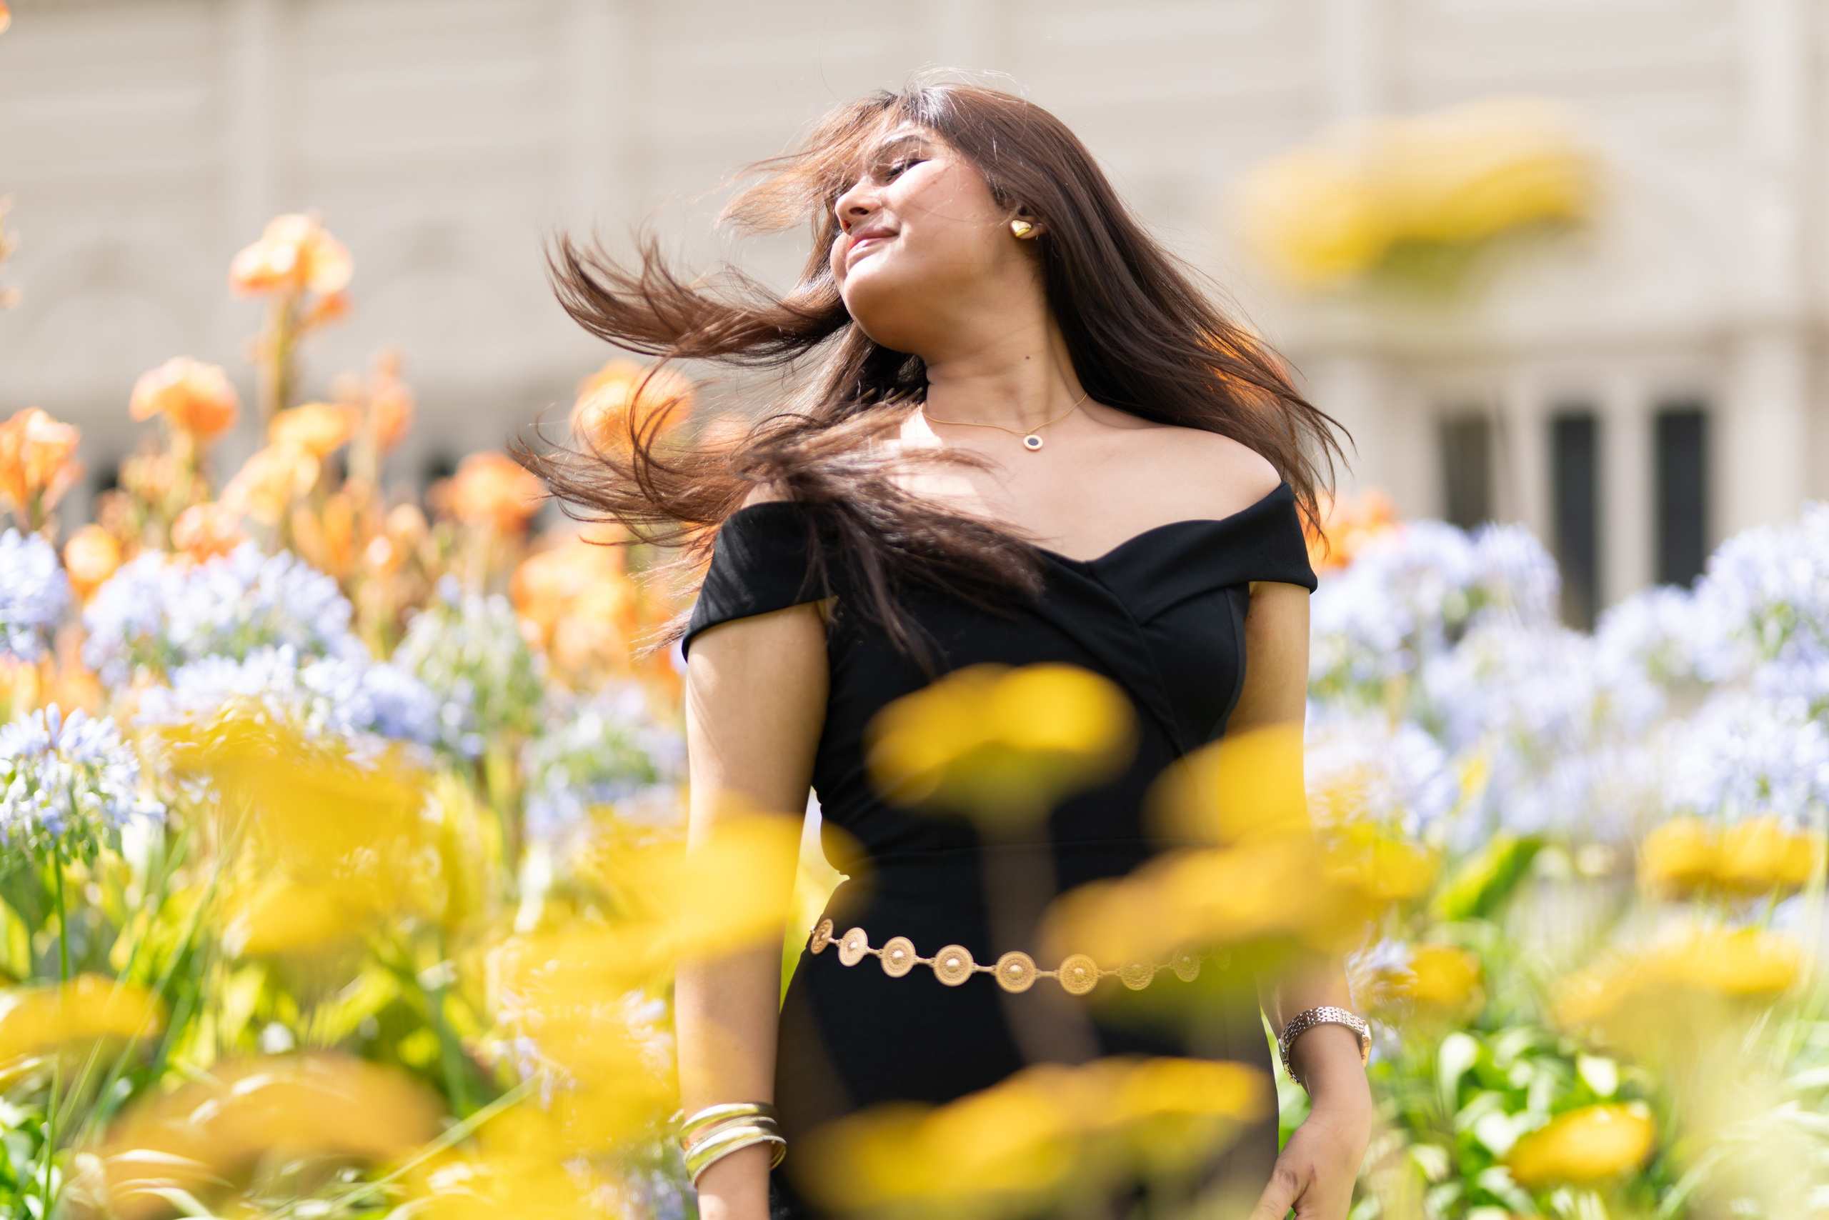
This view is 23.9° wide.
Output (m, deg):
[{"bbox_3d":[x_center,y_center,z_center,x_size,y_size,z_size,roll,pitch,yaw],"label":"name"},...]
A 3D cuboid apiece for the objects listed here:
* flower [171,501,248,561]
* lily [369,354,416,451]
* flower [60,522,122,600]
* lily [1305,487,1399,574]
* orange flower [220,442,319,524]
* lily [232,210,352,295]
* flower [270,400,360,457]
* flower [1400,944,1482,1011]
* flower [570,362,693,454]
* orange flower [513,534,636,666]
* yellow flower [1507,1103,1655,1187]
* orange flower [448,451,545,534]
[{"bbox_3d":[-0.800,-0.088,4.900,0.085,0.069,0.080,1,-6,-9],"label":"flower"},{"bbox_3d":[-0.629,-0.251,5.200,0.053,0.117,0.060,1,-6,-7],"label":"lily"},{"bbox_3d":[-0.915,-0.052,4.800,0.065,0.085,0.070,1,-6,-11],"label":"flower"},{"bbox_3d":[0.509,-0.095,5.100,0.119,0.099,0.100,-1,-6,6],"label":"lily"},{"bbox_3d":[-0.731,-0.143,4.900,0.108,0.089,0.100,1,-6,-9],"label":"orange flower"},{"bbox_3d":[-0.707,-0.403,4.900,0.137,0.093,0.120,1,-6,-8],"label":"lily"},{"bbox_3d":[-0.694,-0.209,5.000,0.103,0.064,0.095,1,-6,-8],"label":"flower"},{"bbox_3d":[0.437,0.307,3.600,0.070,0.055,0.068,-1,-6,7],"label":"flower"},{"bbox_3d":[-0.327,-0.234,5.000,0.141,0.105,0.120,0,-6,-4],"label":"flower"},{"bbox_3d":[-0.384,-0.009,4.850,0.134,0.145,0.130,0,-6,-5],"label":"orange flower"},{"bbox_3d":[0.424,0.341,2.750,0.092,0.051,0.080,-1,-6,9],"label":"yellow flower"},{"bbox_3d":[-0.502,-0.140,5.200,0.112,0.096,0.100,1,-6,-6],"label":"orange flower"}]

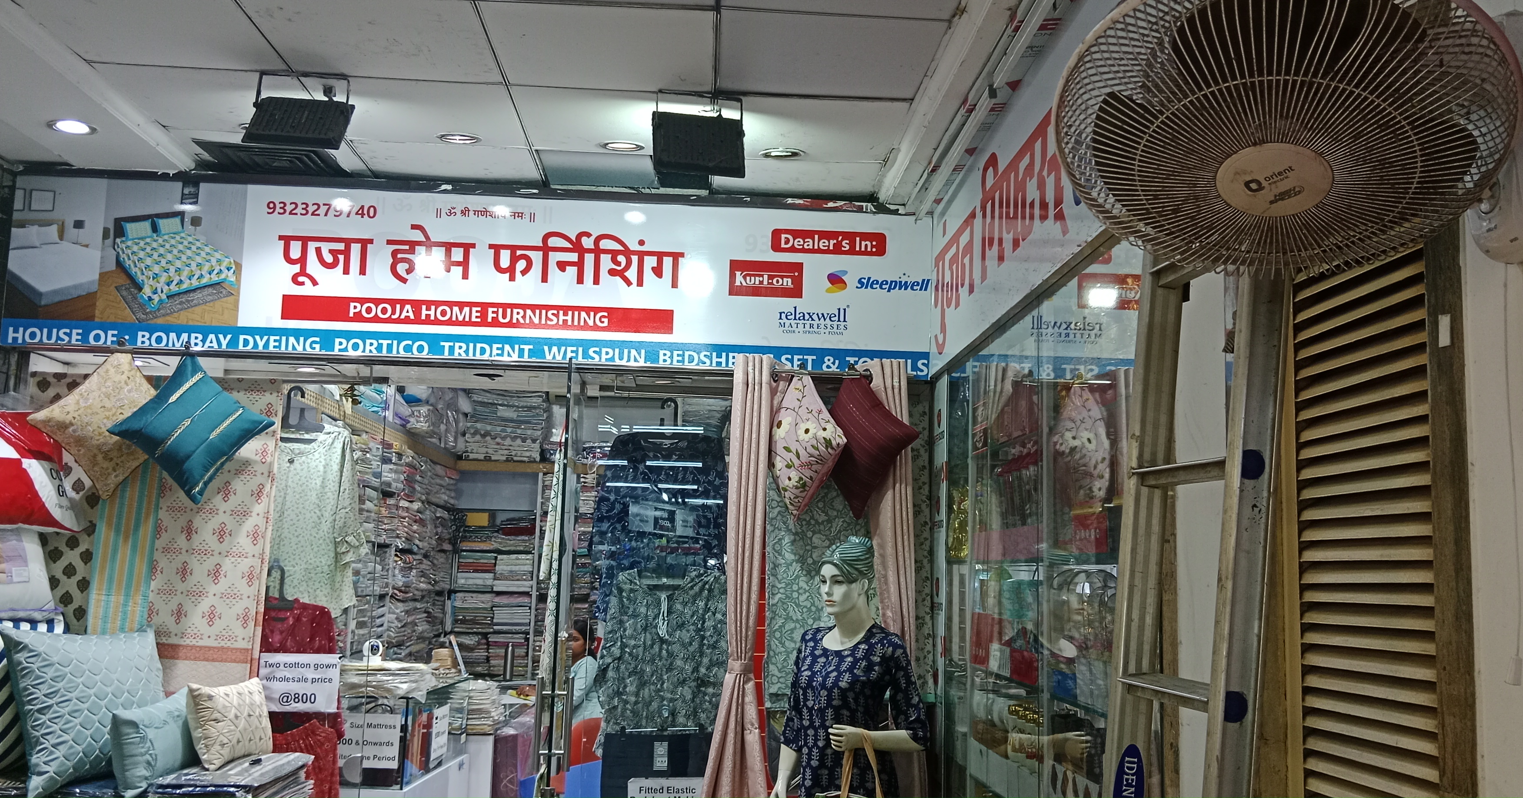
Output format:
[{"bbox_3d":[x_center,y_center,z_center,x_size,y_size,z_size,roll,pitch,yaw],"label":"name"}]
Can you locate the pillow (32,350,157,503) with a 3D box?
[{"bbox_3d":[-2.253,0.098,4.047,0.385,0.385,0.120,-43,2,-14],"label":"pillow"}]

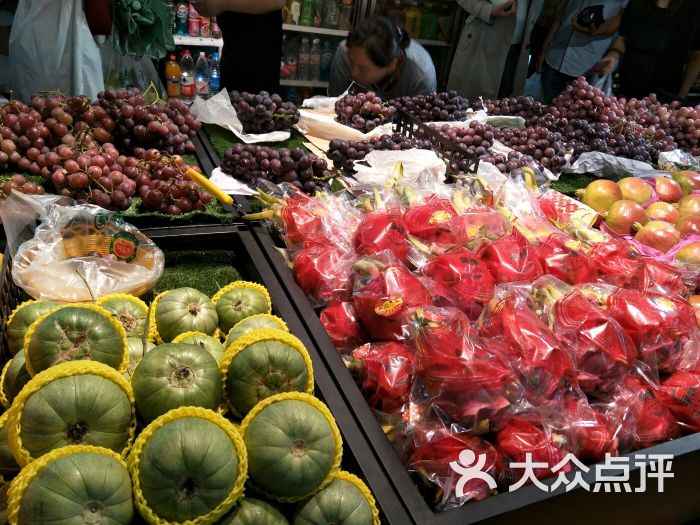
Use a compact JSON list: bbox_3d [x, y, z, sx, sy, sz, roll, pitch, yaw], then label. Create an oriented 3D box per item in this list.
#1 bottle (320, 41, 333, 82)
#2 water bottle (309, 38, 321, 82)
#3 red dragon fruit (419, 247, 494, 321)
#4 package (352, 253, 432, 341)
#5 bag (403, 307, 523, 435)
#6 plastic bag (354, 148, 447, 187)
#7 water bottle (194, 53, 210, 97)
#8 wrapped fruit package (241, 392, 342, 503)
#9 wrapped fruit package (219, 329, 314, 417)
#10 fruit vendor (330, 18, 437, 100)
[{"bbox_3d":[-0.140,-1.190,2.880,0.066,0.225,0.066,6,26,0],"label":"bottle"},{"bbox_3d":[-0.194,-1.103,2.650,0.064,0.228,0.064,4,30,-6],"label":"water bottle"},{"bbox_3d":[0.147,0.029,0.670,0.105,0.097,0.112,14,31,13],"label":"red dragon fruit"},{"bbox_3d":[0.058,0.045,0.665,0.105,0.105,0.125,9,31,7],"label":"package"},{"bbox_3d":[0.133,0.125,0.560,0.125,0.100,0.115,14,27,16],"label":"bag"},{"bbox_3d":[0.106,-0.201,1.040,0.195,0.065,0.120,8,26,4],"label":"plastic bag"},{"bbox_3d":[-0.690,-0.865,2.270,0.065,0.222,0.065,-3,32,-16],"label":"water bottle"},{"bbox_3d":[-0.061,0.193,0.506,0.105,0.100,0.105,3,30,-2],"label":"wrapped fruit package"},{"bbox_3d":[-0.098,0.132,0.570,0.110,0.105,0.110,-10,33,-24],"label":"wrapped fruit package"},{"bbox_3d":[0.090,-0.360,2.030,0.440,1.200,0.460,18,33,22],"label":"fruit vendor"}]

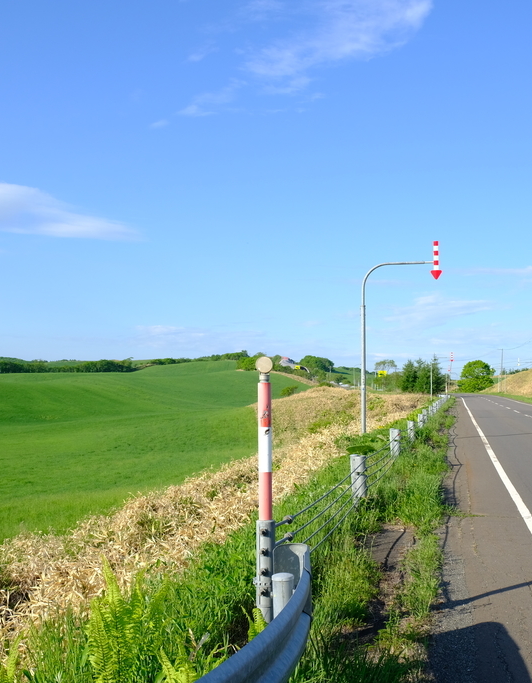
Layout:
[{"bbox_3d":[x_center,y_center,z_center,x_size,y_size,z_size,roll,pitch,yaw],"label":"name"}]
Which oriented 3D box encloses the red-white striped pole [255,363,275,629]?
[{"bbox_3d":[0.000,1.137,5.600,0.140,2.060,0.140,-1,-3,14],"label":"red-white striped pole"}]

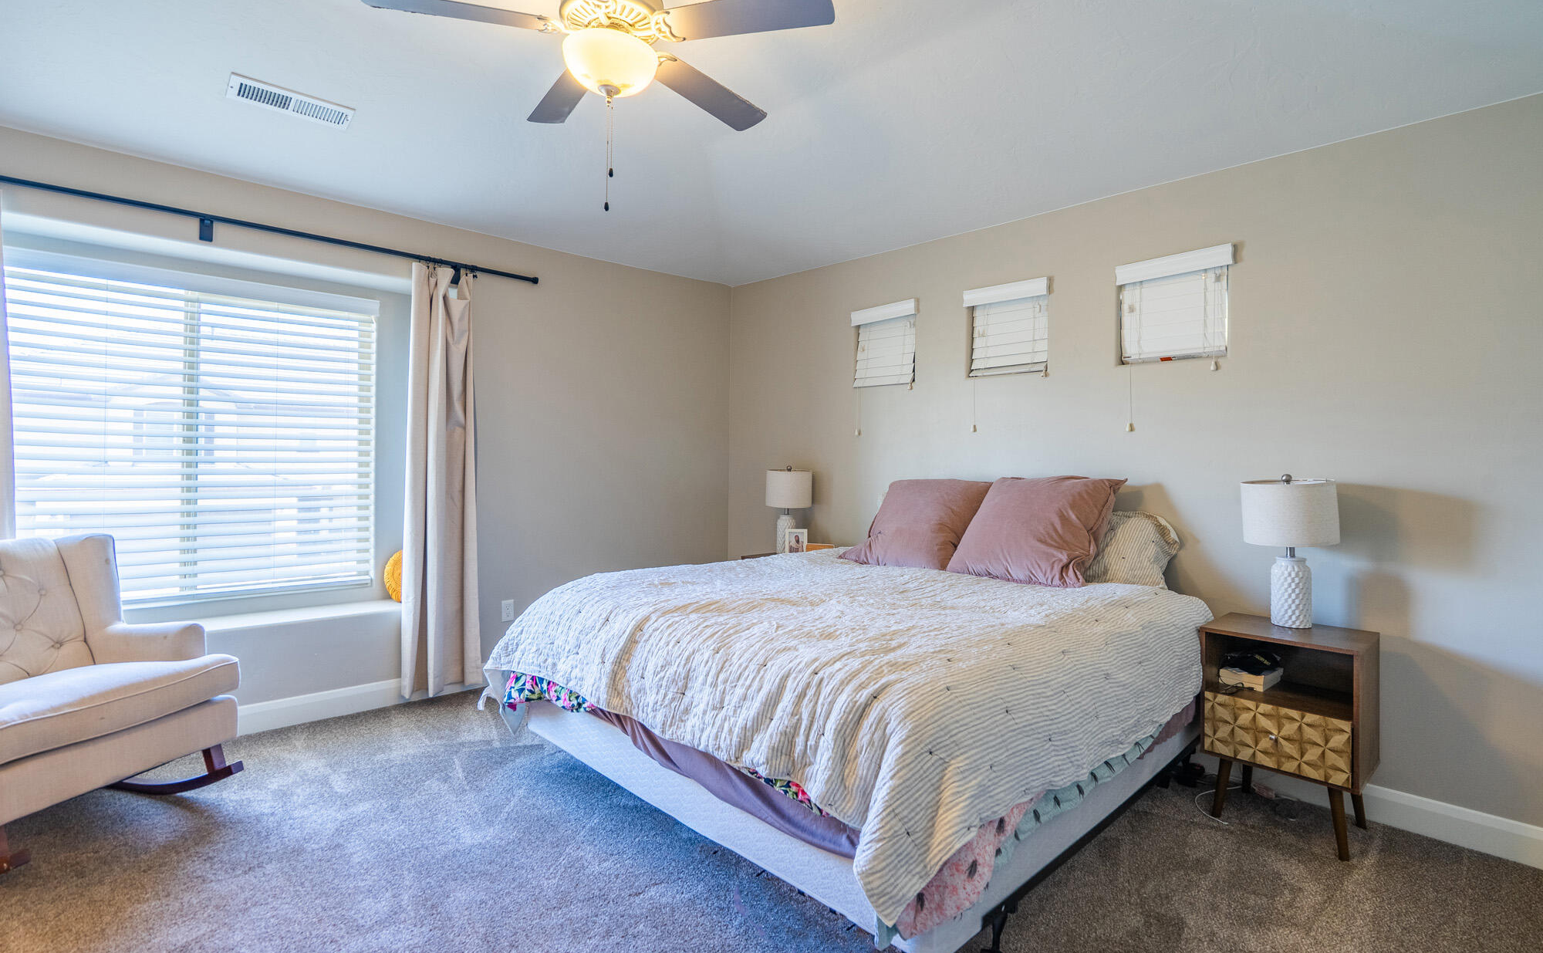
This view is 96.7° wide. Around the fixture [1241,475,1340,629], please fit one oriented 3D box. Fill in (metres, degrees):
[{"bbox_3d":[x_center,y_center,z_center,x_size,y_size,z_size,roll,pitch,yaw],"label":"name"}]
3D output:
[{"bbox_3d":[1.857,0.267,2.446,0.277,0.539,0.277,0,1,-43],"label":"fixture"}]

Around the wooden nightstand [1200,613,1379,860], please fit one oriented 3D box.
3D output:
[{"bbox_3d":[1.811,0.881,2.420,0.386,0.670,0.441,0,1,-43],"label":"wooden nightstand"}]

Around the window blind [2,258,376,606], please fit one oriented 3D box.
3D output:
[{"bbox_3d":[-2.654,-0.181,3.150,1.501,1.494,0.104,0,1,-43],"label":"window blind"}]

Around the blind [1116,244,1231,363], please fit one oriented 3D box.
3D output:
[{"bbox_3d":[1.678,-0.696,2.871,0.104,0.434,0.434,0,1,-43],"label":"blind"}]

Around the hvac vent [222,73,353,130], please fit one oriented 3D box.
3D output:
[{"bbox_3d":[-1.915,-1.495,2.746,0.406,0.022,0.141,0,-17,-43],"label":"hvac vent"}]

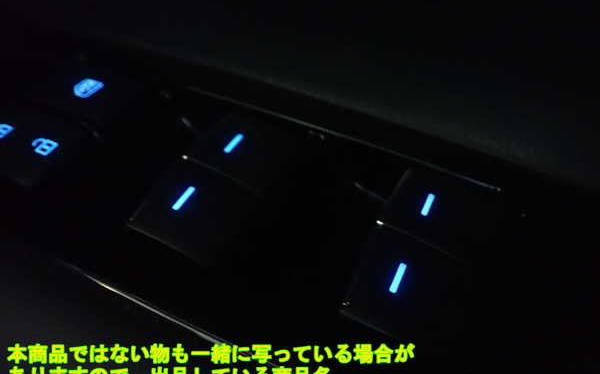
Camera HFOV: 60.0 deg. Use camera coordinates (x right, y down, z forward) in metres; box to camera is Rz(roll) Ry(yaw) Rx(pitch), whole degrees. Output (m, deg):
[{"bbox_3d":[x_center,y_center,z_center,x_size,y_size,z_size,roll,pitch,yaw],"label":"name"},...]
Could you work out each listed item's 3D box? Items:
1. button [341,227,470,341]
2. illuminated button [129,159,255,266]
[{"bbox_3d":[0.022,0.024,0.111,0.025,0.009,0.022,23,48,12],"label":"button"},{"bbox_3d":[-0.025,0.009,0.126,0.025,0.009,0.022,23,48,12],"label":"illuminated button"}]

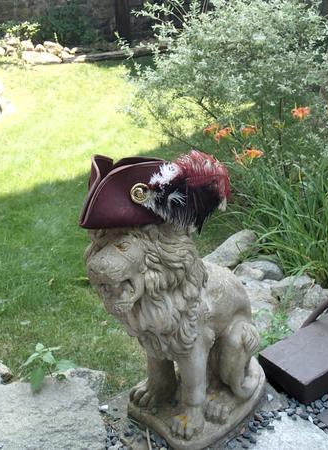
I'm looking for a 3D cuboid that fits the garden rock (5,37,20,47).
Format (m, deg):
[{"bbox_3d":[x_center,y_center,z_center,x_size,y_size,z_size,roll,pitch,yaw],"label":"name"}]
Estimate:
[{"bbox_3d":[-2.763,-3.346,10.200,0.260,0.170,0.220,0,24,0],"label":"garden rock"}]

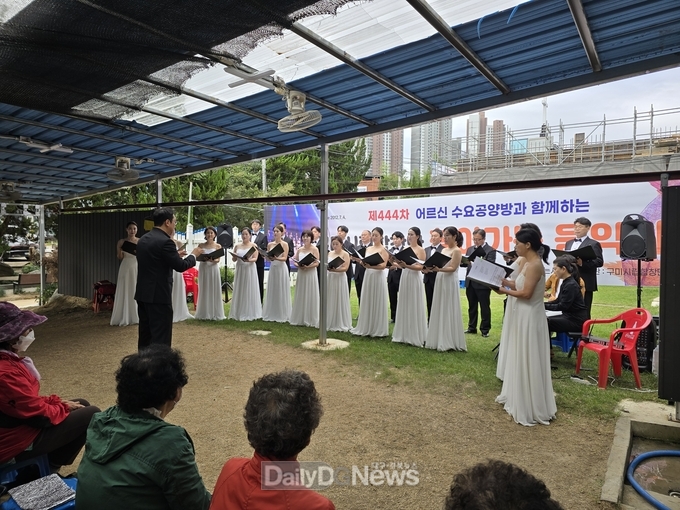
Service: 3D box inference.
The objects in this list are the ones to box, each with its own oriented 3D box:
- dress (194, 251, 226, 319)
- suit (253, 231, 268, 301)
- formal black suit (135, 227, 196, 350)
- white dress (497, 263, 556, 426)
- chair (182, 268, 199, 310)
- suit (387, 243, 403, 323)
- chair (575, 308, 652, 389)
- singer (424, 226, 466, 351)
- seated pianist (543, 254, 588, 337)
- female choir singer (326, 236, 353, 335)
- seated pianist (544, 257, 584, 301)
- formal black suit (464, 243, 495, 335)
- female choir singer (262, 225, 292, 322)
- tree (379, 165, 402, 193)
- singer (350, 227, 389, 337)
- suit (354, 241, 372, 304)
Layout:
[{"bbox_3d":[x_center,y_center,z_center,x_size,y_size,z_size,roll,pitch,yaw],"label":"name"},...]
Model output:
[{"bbox_3d":[-2.320,0.515,8.100,0.560,1.260,0.480,0,1,-12],"label":"dress"},{"bbox_3d":[-1.690,0.265,9.200,0.510,1.480,0.340,0,2,-2],"label":"suit"},{"bbox_3d":[-1.740,0.480,4.550,0.520,1.500,0.520,0,1,-37],"label":"formal black suit"},{"bbox_3d":[1.730,0.770,4.100,0.580,1.360,0.520,1,2,23],"label":"white dress"},{"bbox_3d":[-2.987,0.666,8.850,0.560,0.830,0.560,0,2,-6],"label":"chair"},{"bbox_3d":[1.050,0.500,8.400,0.500,1.420,0.360,1,1,27],"label":"suit"},{"bbox_3d":[2.900,0.945,4.770,0.580,0.770,0.570,1,1,2],"label":"chair"},{"bbox_3d":[1.443,0.425,6.150,0.570,1.627,0.530,0,1,-31],"label":"singer"},{"bbox_3d":[2.671,0.651,5.400,0.760,1.320,0.500,1,2,21],"label":"seated pianist"},{"bbox_3d":[-0.025,0.459,7.400,0.530,1.523,0.530,1,2,35],"label":"female choir singer"},{"bbox_3d":[3.036,0.647,6.150,0.720,1.300,0.520,-1,2,-35],"label":"seated pianist"},{"bbox_3d":[2.301,0.549,7.400,0.500,1.507,0.380,1,2,34],"label":"formal black suit"},{"bbox_3d":[-1.098,0.301,8.000,0.560,1.682,0.550,1,1,18],"label":"female choir singer"},{"bbox_3d":[2.850,-2.130,25.000,2.200,5.976,2.200,1,1,6],"label":"tree"},{"bbox_3d":[0.452,0.405,7.050,0.520,1.660,0.520,1,1,30],"label":"singer"},{"bbox_3d":[0.468,0.486,8.450,0.520,1.420,0.380,2,2,34],"label":"suit"}]

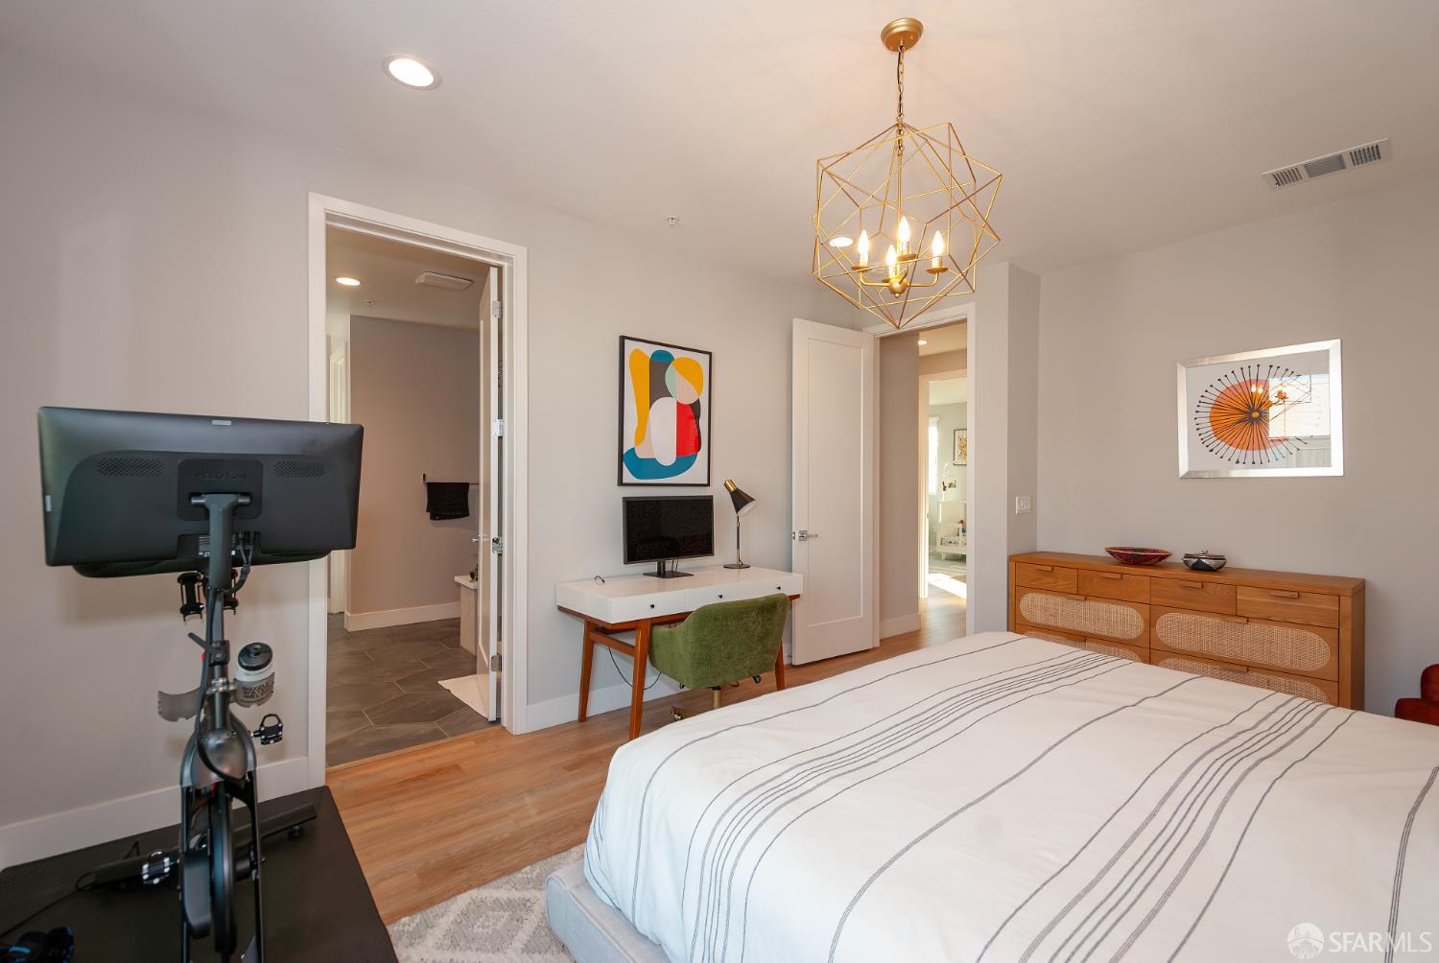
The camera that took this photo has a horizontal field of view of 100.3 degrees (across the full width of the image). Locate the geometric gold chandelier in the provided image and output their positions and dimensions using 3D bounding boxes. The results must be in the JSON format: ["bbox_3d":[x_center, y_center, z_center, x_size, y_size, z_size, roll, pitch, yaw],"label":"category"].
[{"bbox_3d":[0.567,-0.952,1.872,0.590,0.944,0.590,0,0,-40],"label":"geometric gold chandelier"}]

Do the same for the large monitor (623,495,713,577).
[{"bbox_3d":[-0.290,0.315,3.482,0.634,0.454,0.200,0,0,-40],"label":"large monitor"}]

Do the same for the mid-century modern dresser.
[{"bbox_3d":[2.510,0.895,3.377,0.460,0.832,1.495,0,0,-40],"label":"mid-century modern dresser"}]

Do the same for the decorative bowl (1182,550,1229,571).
[{"bbox_3d":[2.615,0.426,3.236,0.190,0.105,0.190,0,0,-40],"label":"decorative bowl"}]

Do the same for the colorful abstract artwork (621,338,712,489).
[{"bbox_3d":[-0.316,-0.397,3.647,0.657,0.858,0.030,0,0,-40],"label":"colorful abstract artwork"}]

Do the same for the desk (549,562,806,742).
[{"bbox_3d":[-0.187,0.922,3.347,1.225,0.760,0.562,0,0,-38],"label":"desk"}]

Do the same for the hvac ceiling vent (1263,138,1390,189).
[{"bbox_3d":[2.727,-1.411,2.697,0.255,0.020,0.390,0,0,-40],"label":"hvac ceiling vent"}]

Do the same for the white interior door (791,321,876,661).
[{"bbox_3d":[0.857,0.074,4.468,0.813,2.438,0.045,0,0,-33],"label":"white interior door"}]

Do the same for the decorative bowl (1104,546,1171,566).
[{"bbox_3d":[2.435,0.442,3.488,0.320,0.075,0.320,0,0,-40],"label":"decorative bowl"}]

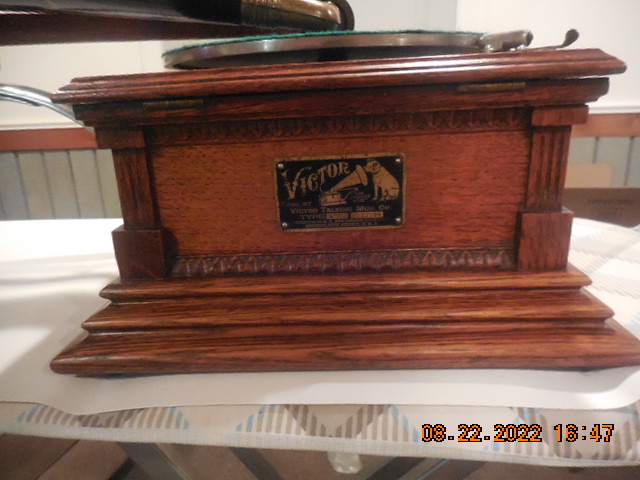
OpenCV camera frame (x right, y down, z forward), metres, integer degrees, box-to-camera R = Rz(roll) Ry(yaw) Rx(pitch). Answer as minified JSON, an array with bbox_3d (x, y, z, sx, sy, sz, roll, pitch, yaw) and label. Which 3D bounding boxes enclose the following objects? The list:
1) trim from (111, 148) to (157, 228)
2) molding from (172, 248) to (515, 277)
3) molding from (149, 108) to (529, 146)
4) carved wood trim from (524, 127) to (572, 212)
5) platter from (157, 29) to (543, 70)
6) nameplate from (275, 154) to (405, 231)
[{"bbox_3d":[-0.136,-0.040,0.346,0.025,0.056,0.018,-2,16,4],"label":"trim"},{"bbox_3d":[0.014,0.017,0.355,0.269,0.017,0.007,-2,16,4],"label":"molding"},{"bbox_3d":[0.009,-0.080,0.327,0.269,0.015,0.007,-2,16,4],"label":"molding"},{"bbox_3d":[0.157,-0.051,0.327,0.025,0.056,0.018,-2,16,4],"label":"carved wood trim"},{"bbox_3d":[0.004,-0.182,0.469,0.304,0.011,0.304,-2,16,4],"label":"platter"},{"bbox_3d":[0.015,-0.034,0.343,0.094,0.054,0.003,-2,16,4],"label":"nameplate"}]

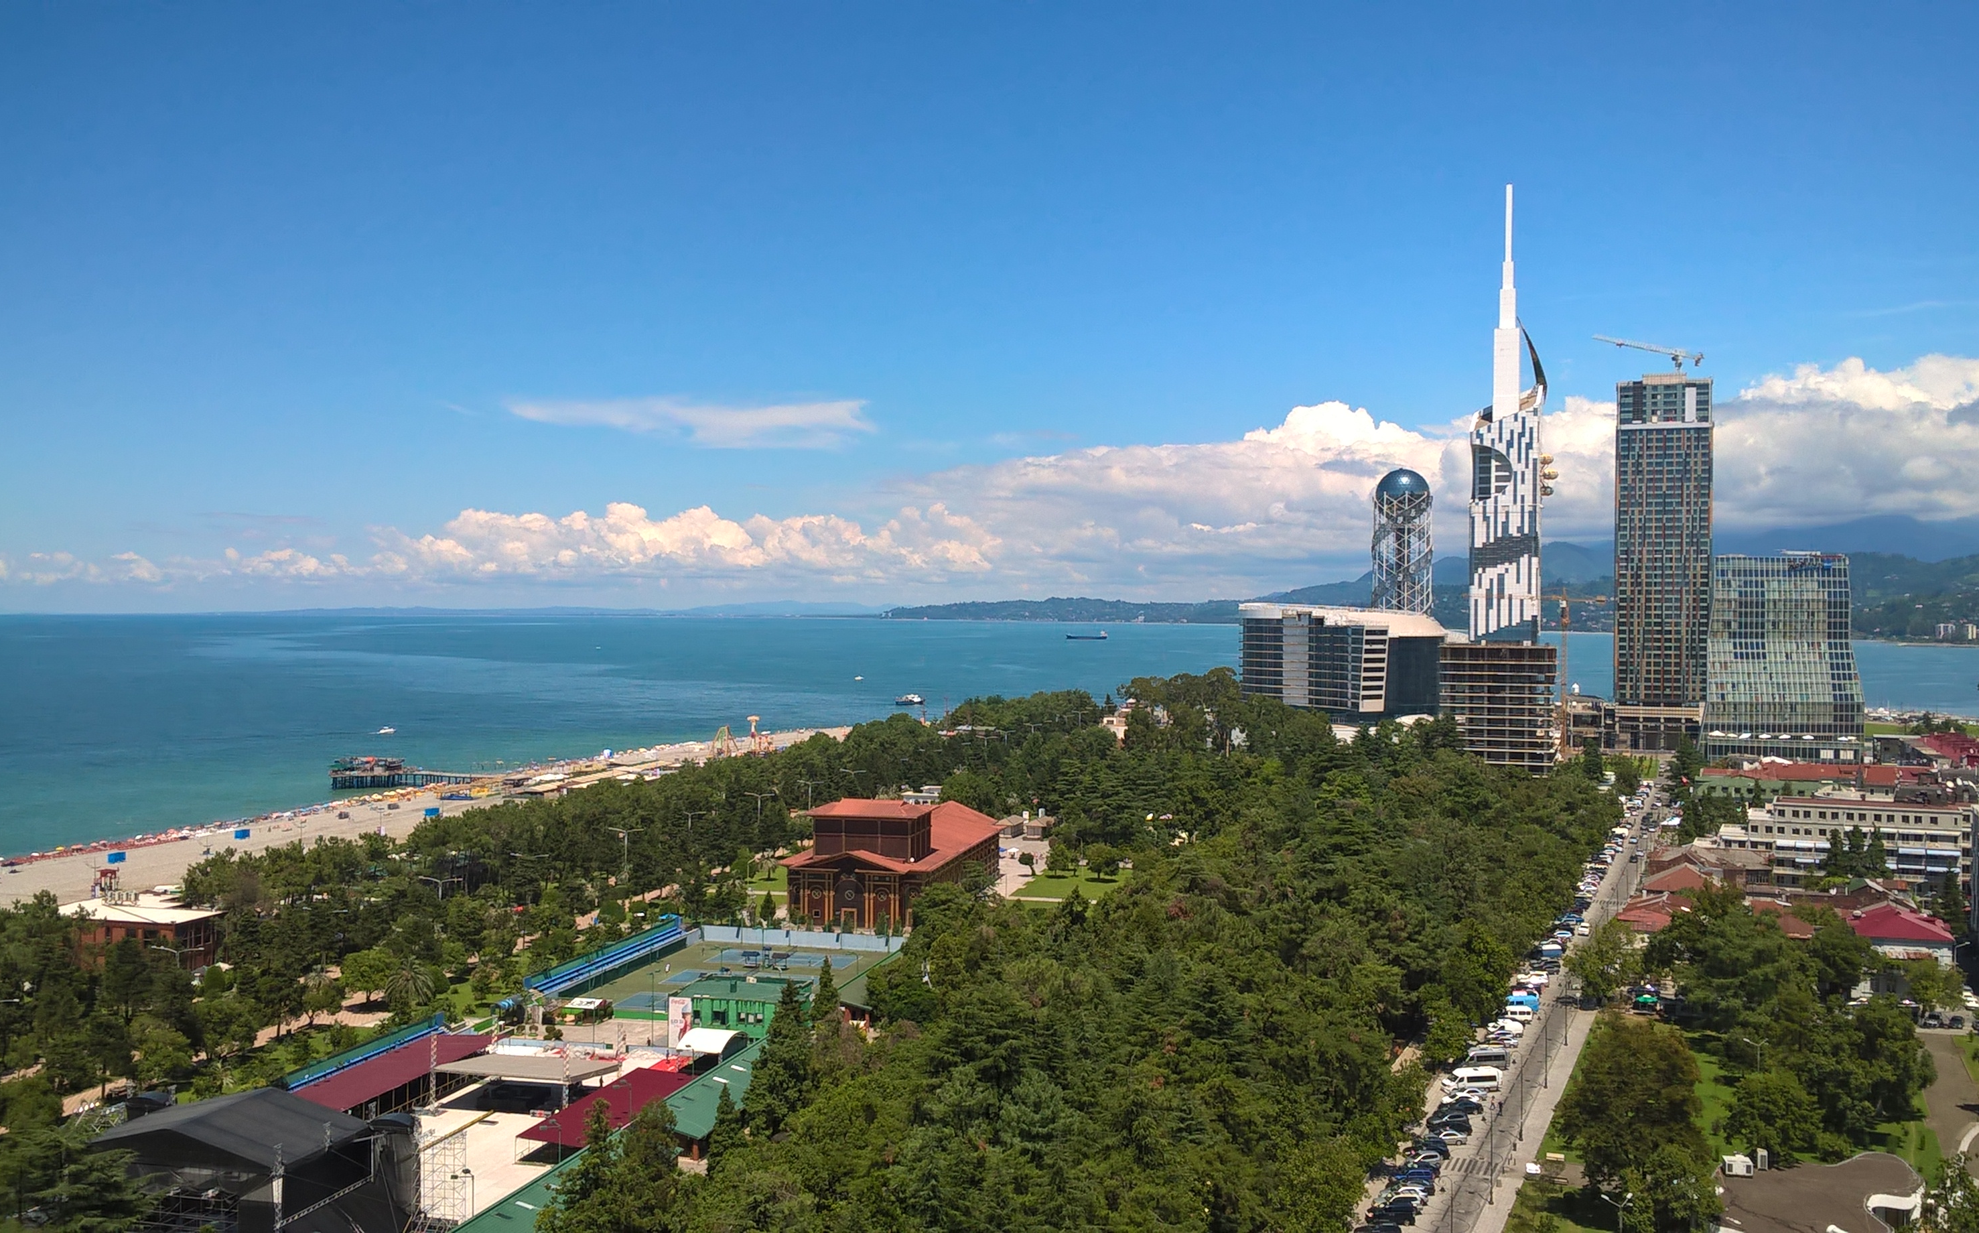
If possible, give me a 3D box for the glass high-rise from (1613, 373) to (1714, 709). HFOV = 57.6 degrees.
[{"bbox_3d":[290.000,-22.908,774.000,38.000,160.000,29.000,0,0,23],"label":"glass high-rise"}]

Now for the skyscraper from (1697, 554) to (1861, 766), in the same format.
[{"bbox_3d":[299.500,16.865,680.000,53.000,81.000,28.000,0,0,17],"label":"skyscraper"}]

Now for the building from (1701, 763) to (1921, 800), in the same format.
[{"bbox_3d":[241.000,50.433,530.000,58.000,14.000,15.000,0,0,23],"label":"building"}]

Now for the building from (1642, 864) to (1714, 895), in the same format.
[{"bbox_3d":[133.000,52.585,346.000,14.000,9.500,13.500,0,0,23],"label":"building"}]

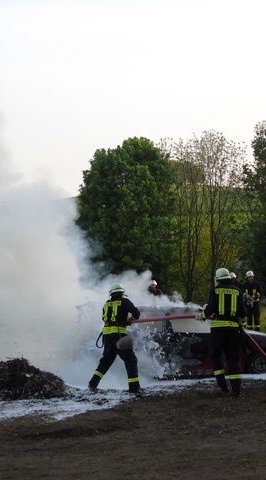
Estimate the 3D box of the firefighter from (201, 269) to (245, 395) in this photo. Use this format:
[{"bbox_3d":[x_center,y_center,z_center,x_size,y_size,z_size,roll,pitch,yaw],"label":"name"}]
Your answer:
[{"bbox_3d":[1.290,1.360,15.200,0.660,1.870,0.560,1,-2,-25],"label":"firefighter"}]

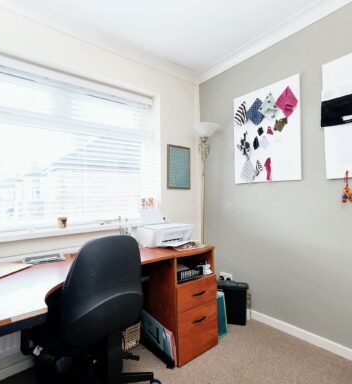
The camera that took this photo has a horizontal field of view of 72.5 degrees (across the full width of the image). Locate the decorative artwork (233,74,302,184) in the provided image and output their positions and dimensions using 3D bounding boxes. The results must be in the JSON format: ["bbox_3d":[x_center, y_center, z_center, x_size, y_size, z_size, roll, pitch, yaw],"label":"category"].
[{"bbox_3d":[0.742,-0.477,2.015,0.022,0.800,0.595,0,-2,-39],"label":"decorative artwork"}]

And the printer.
[{"bbox_3d":[-0.091,0.275,1.921,0.420,0.278,0.310,0,-2,-39],"label":"printer"}]

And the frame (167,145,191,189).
[{"bbox_3d":[0.044,-0.245,2.403,0.303,0.428,0.020,0,-2,-39],"label":"frame"}]

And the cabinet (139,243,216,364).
[{"bbox_3d":[-0.010,0.779,1.869,0.390,0.720,0.520,0,-2,-39],"label":"cabinet"}]

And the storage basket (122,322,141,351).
[{"bbox_3d":[-0.376,1.050,1.847,0.160,0.200,0.200,0,-2,-39],"label":"storage basket"}]

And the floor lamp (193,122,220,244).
[{"bbox_3d":[0.269,0.239,2.271,0.270,1.810,0.270,0,-2,-39],"label":"floor lamp"}]

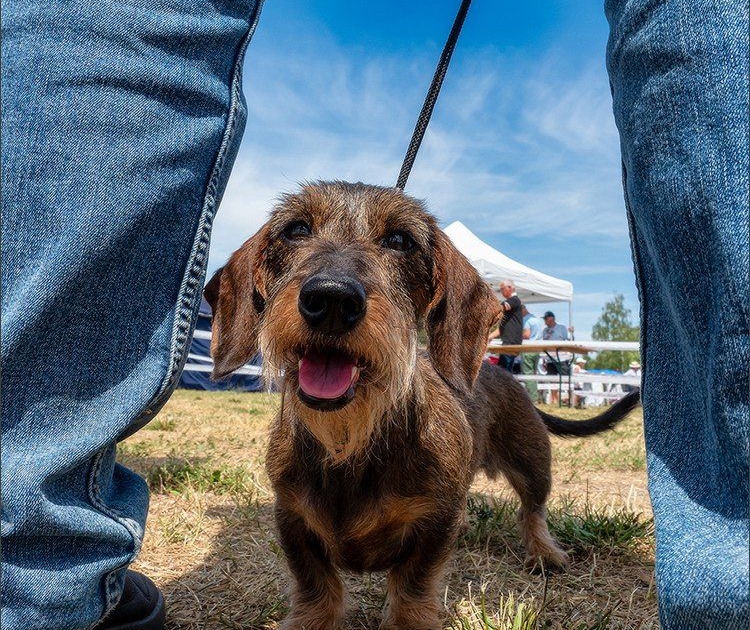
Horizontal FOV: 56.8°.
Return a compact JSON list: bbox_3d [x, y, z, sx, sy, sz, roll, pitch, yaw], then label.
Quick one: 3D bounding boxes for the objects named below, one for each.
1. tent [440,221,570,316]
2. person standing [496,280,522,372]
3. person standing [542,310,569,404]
[{"bbox_3d":[1.564,-0.069,12.979,3.070,3.300,3.070,-4,-8,41],"label":"tent"},{"bbox_3d":[1.887,0.383,9.767,0.500,1.760,0.500,0,-6,15],"label":"person standing"},{"bbox_3d":[3.403,0.772,12.998,0.580,1.720,0.420,-3,-7,37],"label":"person standing"}]

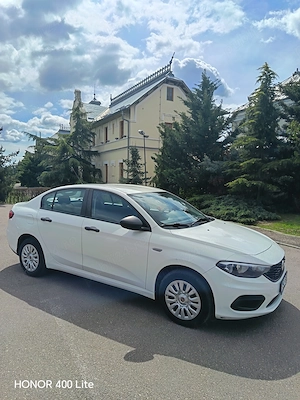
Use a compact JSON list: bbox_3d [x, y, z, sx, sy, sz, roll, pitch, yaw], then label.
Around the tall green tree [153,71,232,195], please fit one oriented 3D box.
[{"bbox_3d":[2.559,-3.562,16.500,4.820,8.320,4.680,2,4,0],"label":"tall green tree"}]

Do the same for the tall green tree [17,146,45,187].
[{"bbox_3d":[-9.322,-2.147,22.000,2.700,4.020,2.620,2,4,0],"label":"tall green tree"}]

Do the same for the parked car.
[{"bbox_3d":[-0.334,0.524,4.402,4.530,1.490,1.820,4,4,32],"label":"parked car"}]

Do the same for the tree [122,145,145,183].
[{"bbox_3d":[-1.226,-1.873,20.000,1.950,4.260,1.890,2,4,0],"label":"tree"}]

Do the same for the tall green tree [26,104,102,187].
[{"bbox_3d":[-5.771,-3.133,18.500,5.200,6.660,5.050,2,4,0],"label":"tall green tree"}]

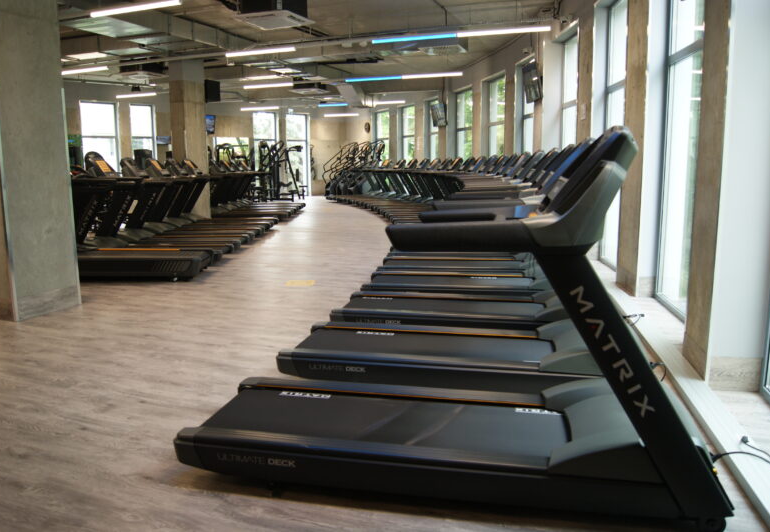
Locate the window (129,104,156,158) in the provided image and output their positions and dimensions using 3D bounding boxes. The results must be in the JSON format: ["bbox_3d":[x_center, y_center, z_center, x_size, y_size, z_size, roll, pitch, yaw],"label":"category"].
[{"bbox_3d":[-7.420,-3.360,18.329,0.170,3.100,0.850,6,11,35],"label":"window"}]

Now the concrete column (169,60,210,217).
[{"bbox_3d":[-4.724,-3.012,14.542,0.420,4.100,0.790,4,10,25],"label":"concrete column"}]

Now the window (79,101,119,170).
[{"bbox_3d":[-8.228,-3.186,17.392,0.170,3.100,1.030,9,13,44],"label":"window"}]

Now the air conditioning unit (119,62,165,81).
[{"bbox_3d":[-5.874,-4.777,14.696,0.950,0.310,0.950,4,10,24],"label":"air conditioning unit"}]

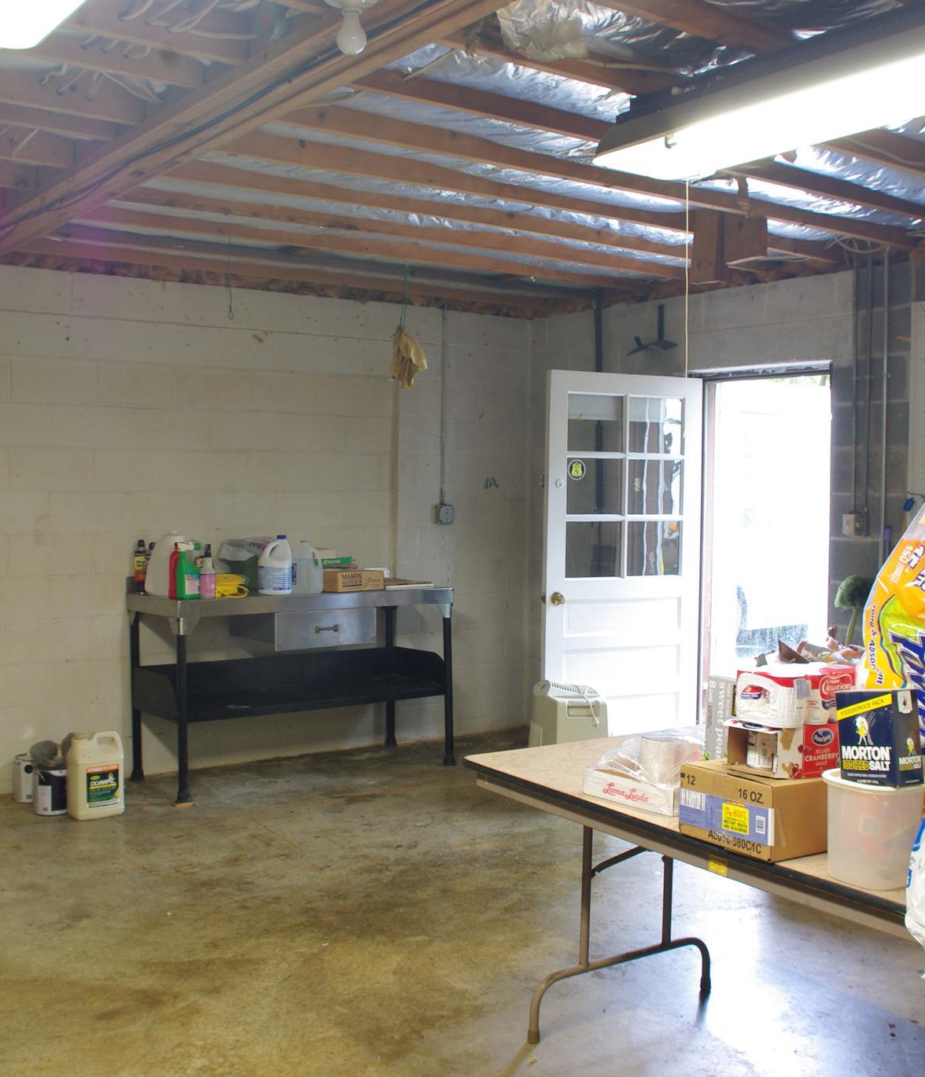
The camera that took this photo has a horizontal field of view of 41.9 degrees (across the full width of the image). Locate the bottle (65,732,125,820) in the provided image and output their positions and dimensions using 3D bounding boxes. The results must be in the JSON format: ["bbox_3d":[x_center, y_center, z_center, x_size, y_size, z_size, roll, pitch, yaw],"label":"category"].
[{"bbox_3d":[-1.597,1.027,5.260,0.218,0.358,0.153,-1,4,-36],"label":"bottle"}]

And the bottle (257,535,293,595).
[{"bbox_3d":[-0.920,0.124,5.934,0.164,0.290,0.147,0,4,-19],"label":"bottle"}]

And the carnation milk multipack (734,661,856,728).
[{"bbox_3d":[0.712,0.328,2.600,0.148,0.106,0.220,3,4,41],"label":"carnation milk multipack"}]

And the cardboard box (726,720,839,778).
[{"bbox_3d":[0.728,0.450,2.689,0.202,0.114,0.165,-2,4,-37],"label":"cardboard box"}]

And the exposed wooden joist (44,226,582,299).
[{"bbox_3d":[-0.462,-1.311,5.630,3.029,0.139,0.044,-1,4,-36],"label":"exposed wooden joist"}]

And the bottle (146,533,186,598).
[{"bbox_3d":[-1.374,0.124,5.681,0.150,0.307,0.233,-1,4,-33],"label":"bottle"}]

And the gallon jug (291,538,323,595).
[{"bbox_3d":[-0.772,0.133,6.019,0.157,0.265,0.152,1,3,-2],"label":"gallon jug"}]

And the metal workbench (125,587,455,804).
[{"bbox_3d":[-0.822,0.708,6.058,1.544,0.941,0.594,-1,4,-37],"label":"metal workbench"}]

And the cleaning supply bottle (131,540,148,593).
[{"bbox_3d":[-1.526,0.134,5.716,0.065,0.259,0.065,-1,4,-36],"label":"cleaning supply bottle"}]

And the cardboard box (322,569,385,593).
[{"bbox_3d":[-0.556,0.212,6.128,0.281,0.100,0.167,-2,4,-38],"label":"cardboard box"}]

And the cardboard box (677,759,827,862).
[{"bbox_3d":[0.686,0.585,2.699,0.292,0.158,0.247,-2,4,-37],"label":"cardboard box"}]

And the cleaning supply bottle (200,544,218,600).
[{"bbox_3d":[-1.191,0.157,5.670,0.076,0.248,0.071,-1,4,-22],"label":"cleaning supply bottle"}]

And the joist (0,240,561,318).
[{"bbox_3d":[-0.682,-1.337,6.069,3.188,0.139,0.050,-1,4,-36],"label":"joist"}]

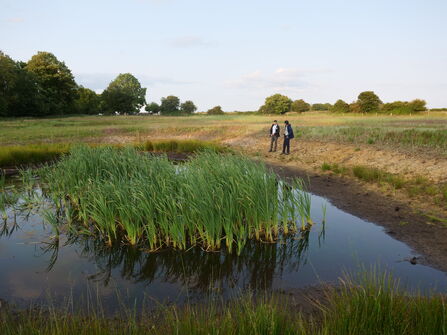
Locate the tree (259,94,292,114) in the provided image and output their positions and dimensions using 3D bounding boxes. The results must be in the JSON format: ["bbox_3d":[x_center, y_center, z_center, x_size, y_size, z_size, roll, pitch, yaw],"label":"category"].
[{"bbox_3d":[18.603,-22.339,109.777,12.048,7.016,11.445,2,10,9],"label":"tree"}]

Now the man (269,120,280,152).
[{"bbox_3d":[2.807,-1.695,16.969,0.620,1.760,0.420,2,10,9],"label":"man"}]

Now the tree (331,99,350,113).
[{"bbox_3d":[41.493,-21.801,109.869,7.093,4.870,6.525,0,10,0],"label":"tree"}]

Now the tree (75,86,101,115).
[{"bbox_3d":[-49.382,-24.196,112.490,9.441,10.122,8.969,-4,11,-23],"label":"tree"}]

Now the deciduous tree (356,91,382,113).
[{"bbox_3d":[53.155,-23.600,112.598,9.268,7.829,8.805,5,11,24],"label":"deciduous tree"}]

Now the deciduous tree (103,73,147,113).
[{"bbox_3d":[-28.168,-20.693,87.703,12.738,11.668,11.719,0,10,0],"label":"deciduous tree"}]

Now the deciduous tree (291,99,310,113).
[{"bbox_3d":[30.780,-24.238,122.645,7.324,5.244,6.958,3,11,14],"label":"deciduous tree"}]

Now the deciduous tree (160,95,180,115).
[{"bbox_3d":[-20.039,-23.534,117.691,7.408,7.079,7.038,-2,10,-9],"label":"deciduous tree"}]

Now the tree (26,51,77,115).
[{"bbox_3d":[-40.223,-19.561,72.660,11.957,14.764,11.001,0,10,0],"label":"tree"}]

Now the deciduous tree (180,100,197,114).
[{"bbox_3d":[-11.648,-19.876,103.106,5.325,4.739,4.899,0,10,0],"label":"deciduous tree"}]

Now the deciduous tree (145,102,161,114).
[{"bbox_3d":[-25.127,-20.947,110.026,5.505,4.187,5.064,0,10,0],"label":"deciduous tree"}]

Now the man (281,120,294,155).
[{"bbox_3d":[3.344,-1.559,16.185,0.500,1.774,0.520,-5,12,-27],"label":"man"}]

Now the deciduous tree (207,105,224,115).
[{"bbox_3d":[-2.844,-20.435,110.120,6.398,3.145,5.886,0,10,0],"label":"deciduous tree"}]

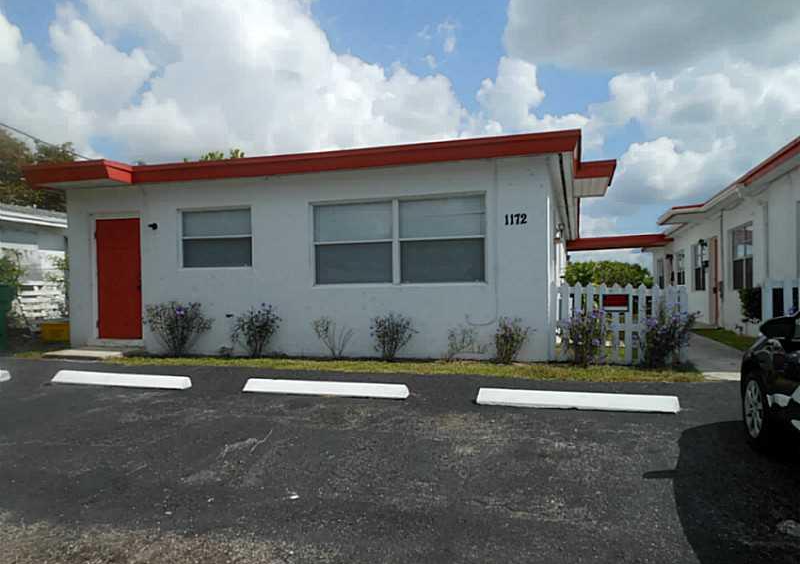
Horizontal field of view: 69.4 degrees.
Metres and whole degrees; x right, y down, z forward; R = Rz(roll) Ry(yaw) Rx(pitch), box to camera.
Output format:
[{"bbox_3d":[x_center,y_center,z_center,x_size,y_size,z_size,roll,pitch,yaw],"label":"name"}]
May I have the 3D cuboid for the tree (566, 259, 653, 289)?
[{"bbox_3d":[7.786,0.208,22.000,4.000,2.050,2.600,-1,-1,17],"label":"tree"}]

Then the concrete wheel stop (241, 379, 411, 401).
[{"bbox_3d":[-0.801,1.130,6.130,1.830,0.120,0.160,-1,-1,15],"label":"concrete wheel stop"}]

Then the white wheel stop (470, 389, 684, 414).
[{"bbox_3d":[1.678,1.136,5.540,1.830,0.120,0.160,-1,-1,15],"label":"white wheel stop"}]

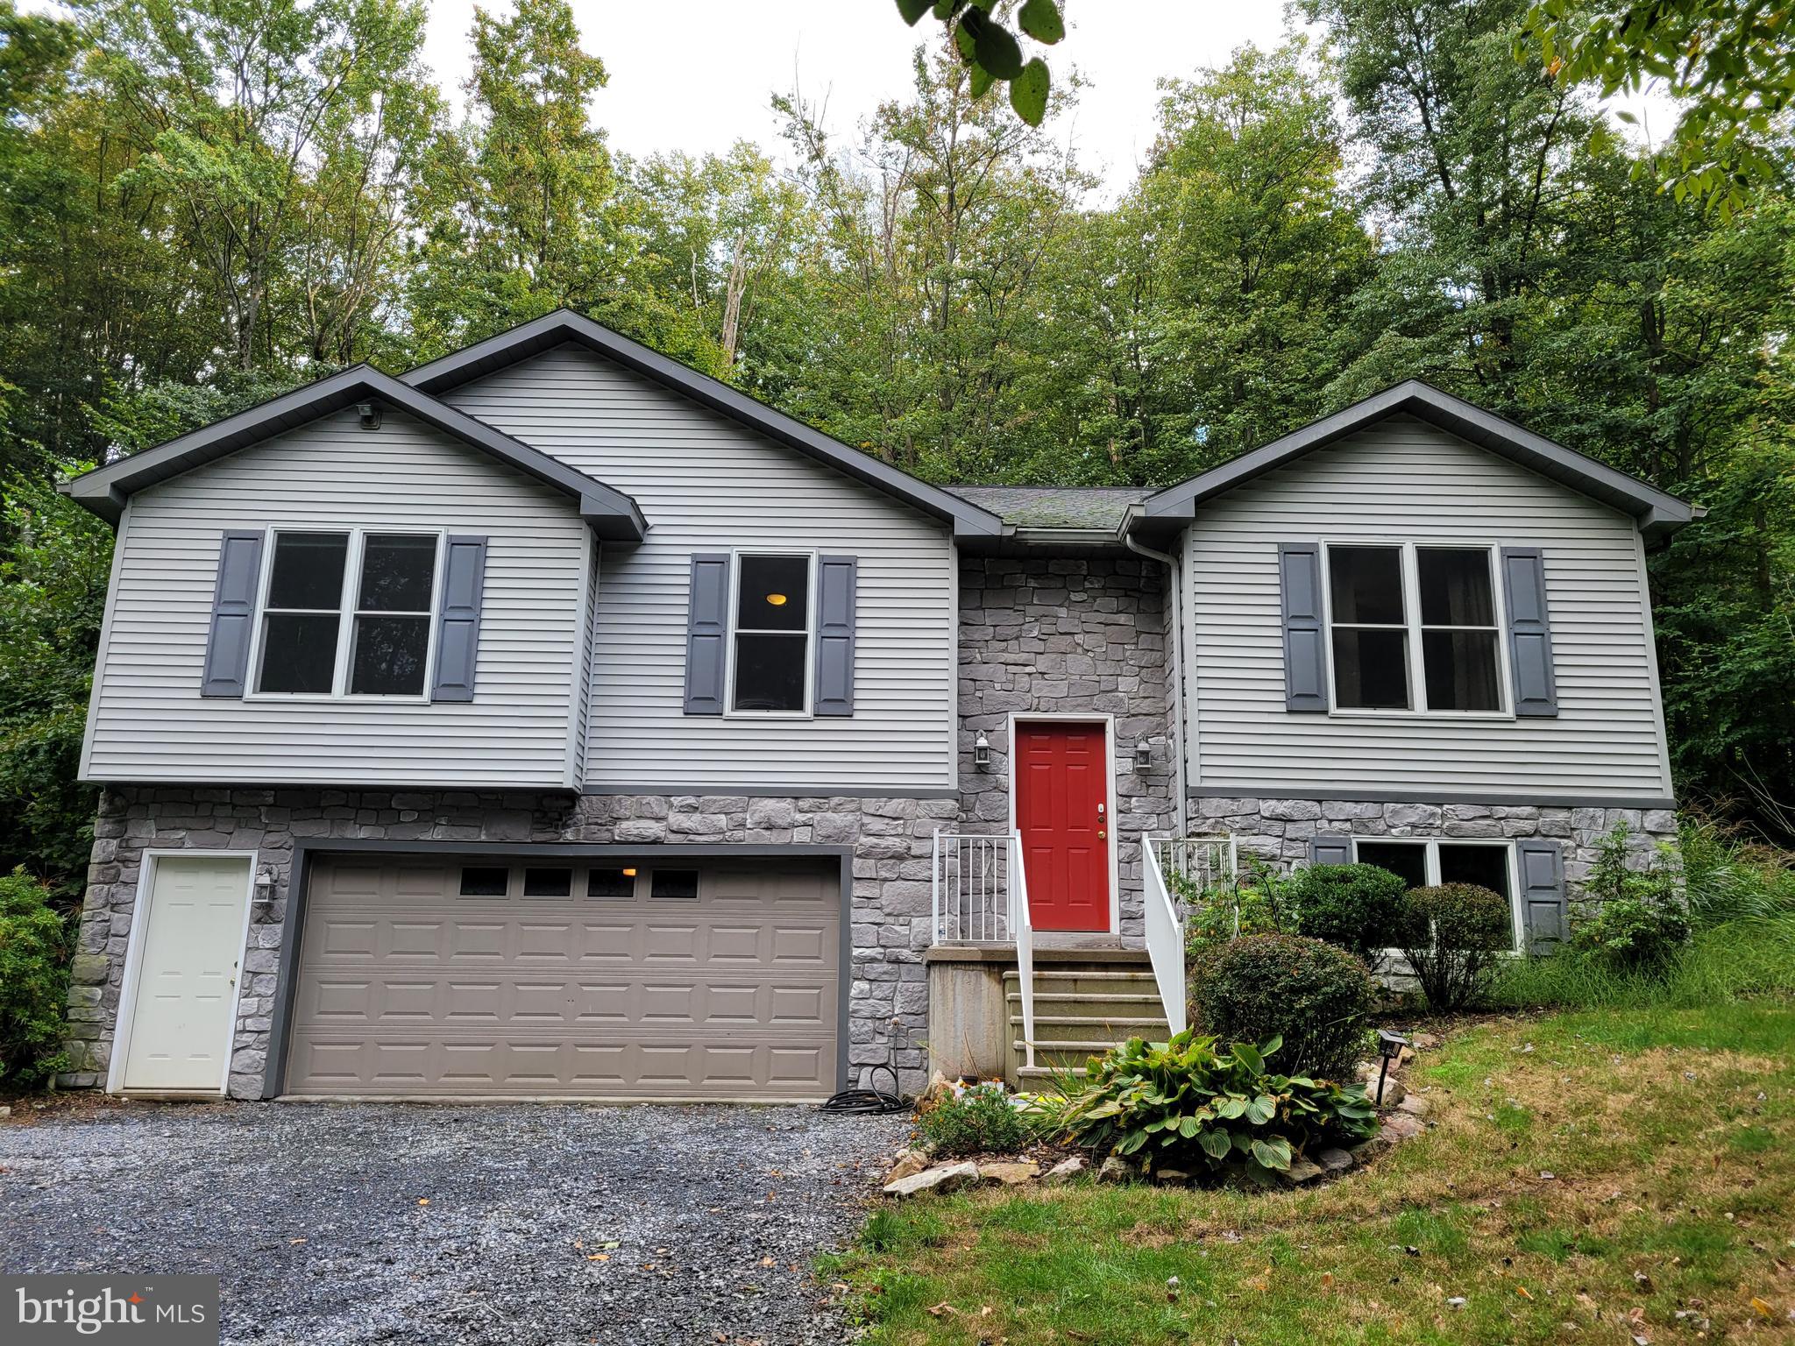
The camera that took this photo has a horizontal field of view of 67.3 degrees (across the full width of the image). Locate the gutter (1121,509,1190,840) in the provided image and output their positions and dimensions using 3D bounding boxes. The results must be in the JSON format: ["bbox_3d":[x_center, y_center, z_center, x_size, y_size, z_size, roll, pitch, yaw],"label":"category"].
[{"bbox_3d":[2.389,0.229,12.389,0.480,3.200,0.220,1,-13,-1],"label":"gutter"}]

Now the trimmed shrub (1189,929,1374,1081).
[{"bbox_3d":[2.882,2.506,10.069,1.403,1.108,1.320,1,-14,-1],"label":"trimmed shrub"}]

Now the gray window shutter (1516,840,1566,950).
[{"bbox_3d":[5.703,1.965,11.919,0.375,0.980,0.045,1,-13,-1],"label":"gray window shutter"}]

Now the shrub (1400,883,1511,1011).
[{"bbox_3d":[4.465,2.199,10.786,0.820,0.960,0.800,1,-13,-1],"label":"shrub"}]

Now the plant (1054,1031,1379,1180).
[{"bbox_3d":[1.717,2.321,7.353,1.620,0.620,1.200,1,-13,-1],"label":"plant"}]

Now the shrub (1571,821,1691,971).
[{"bbox_3d":[6.180,1.896,11.360,0.920,1.200,0.820,1,-13,-1],"label":"shrub"}]

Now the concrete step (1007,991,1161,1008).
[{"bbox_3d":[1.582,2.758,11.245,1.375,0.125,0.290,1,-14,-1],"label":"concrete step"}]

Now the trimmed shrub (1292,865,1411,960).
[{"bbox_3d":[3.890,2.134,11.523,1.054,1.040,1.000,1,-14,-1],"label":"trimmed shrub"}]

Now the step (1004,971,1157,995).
[{"bbox_3d":[1.578,2.665,11.530,1.375,0.180,0.290,1,-14,-1],"label":"step"}]

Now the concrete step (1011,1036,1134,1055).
[{"bbox_3d":[1.555,2.912,10.344,1.330,0.170,0.310,1,-13,-1],"label":"concrete step"}]

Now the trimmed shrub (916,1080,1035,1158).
[{"bbox_3d":[0.495,2.814,8.493,0.730,0.450,0.650,1,-13,-1],"label":"trimmed shrub"}]

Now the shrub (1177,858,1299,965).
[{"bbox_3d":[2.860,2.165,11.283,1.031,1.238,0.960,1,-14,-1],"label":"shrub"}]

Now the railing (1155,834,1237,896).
[{"bbox_3d":[2.624,1.913,11.874,0.775,0.983,0.060,1,-14,-1],"label":"railing"}]

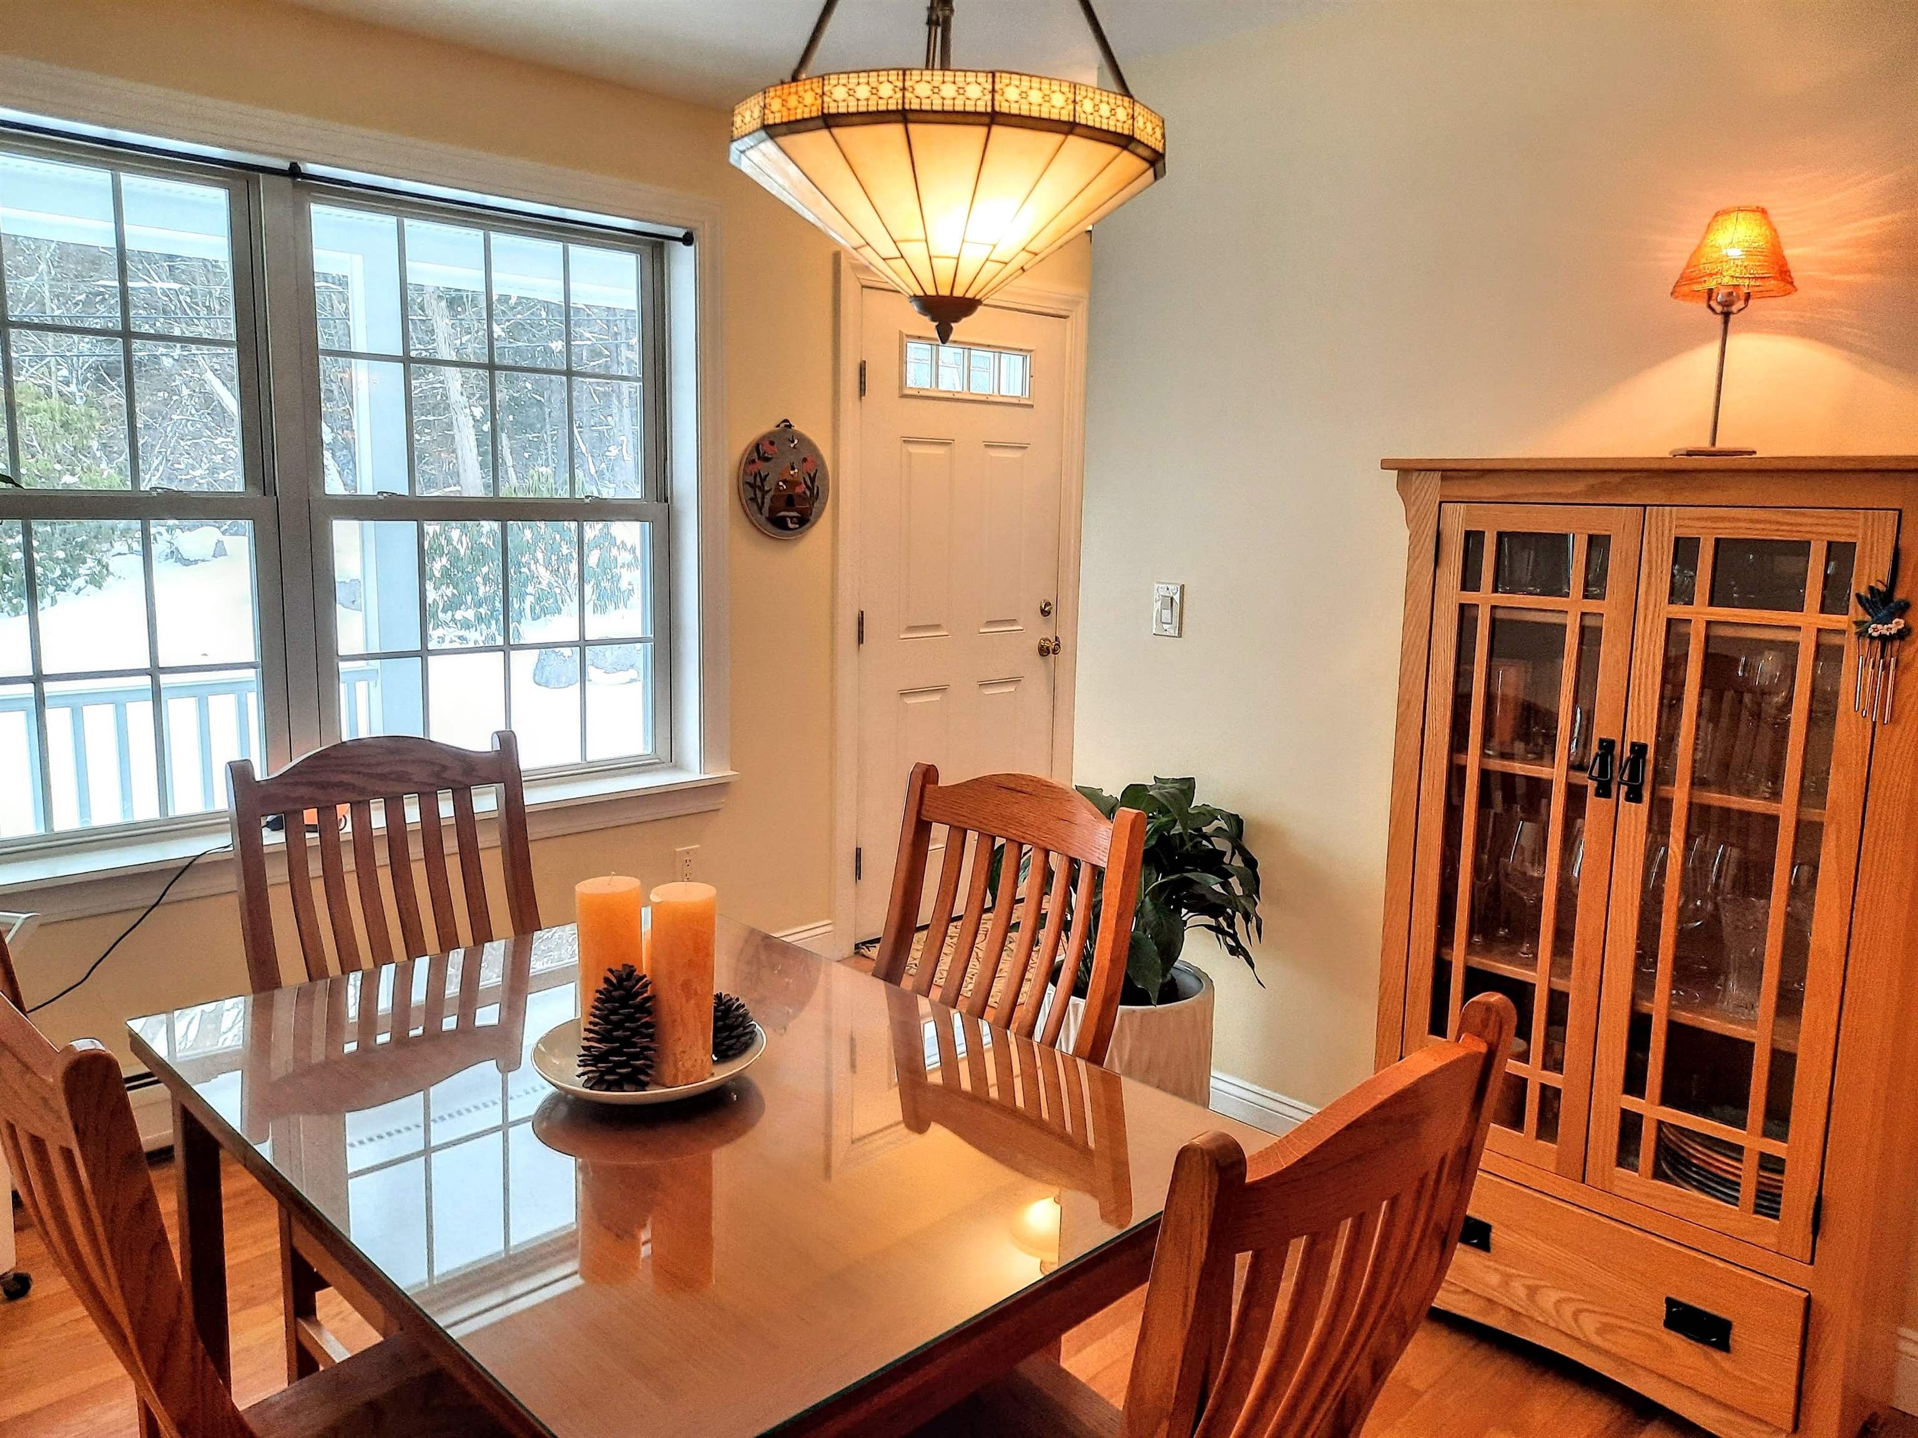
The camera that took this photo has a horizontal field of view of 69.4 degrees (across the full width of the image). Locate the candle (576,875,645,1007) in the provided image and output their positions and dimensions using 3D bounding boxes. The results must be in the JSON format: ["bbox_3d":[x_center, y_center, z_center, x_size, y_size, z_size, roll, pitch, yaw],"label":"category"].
[{"bbox_3d":[-0.411,0.303,1.634,0.075,0.222,0.075,-7,12,-44],"label":"candle"}]

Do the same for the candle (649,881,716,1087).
[{"bbox_3d":[-0.324,0.308,1.615,0.075,0.222,0.075,1,9,0],"label":"candle"}]

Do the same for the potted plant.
[{"bbox_3d":[0.374,0.550,3.015,0.580,0.860,0.580,1,9,0],"label":"potted plant"}]

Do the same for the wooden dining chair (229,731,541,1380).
[{"bbox_3d":[-0.727,0.583,2.047,0.480,1.050,0.600,-7,12,-44],"label":"wooden dining chair"}]

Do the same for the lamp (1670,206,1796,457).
[{"bbox_3d":[1.205,-0.600,2.171,0.185,0.388,0.185,-7,12,-44],"label":"lamp"}]

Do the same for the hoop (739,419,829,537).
[{"bbox_3d":[-0.496,-0.684,3.974,0.305,0.330,0.022,-7,12,-44],"label":"hoop"}]

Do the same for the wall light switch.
[{"bbox_3d":[0.478,-0.251,3.208,0.012,0.122,0.077,-7,12,-44],"label":"wall light switch"}]

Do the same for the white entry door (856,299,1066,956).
[{"bbox_3d":[0.011,-0.328,4.584,0.920,2.020,0.055,-7,12,-44],"label":"white entry door"}]

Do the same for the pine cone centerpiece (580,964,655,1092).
[{"bbox_3d":[-0.389,0.343,1.571,0.083,0.138,0.083,1,9,0],"label":"pine cone centerpiece"}]

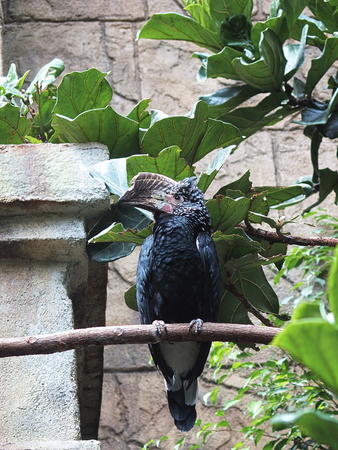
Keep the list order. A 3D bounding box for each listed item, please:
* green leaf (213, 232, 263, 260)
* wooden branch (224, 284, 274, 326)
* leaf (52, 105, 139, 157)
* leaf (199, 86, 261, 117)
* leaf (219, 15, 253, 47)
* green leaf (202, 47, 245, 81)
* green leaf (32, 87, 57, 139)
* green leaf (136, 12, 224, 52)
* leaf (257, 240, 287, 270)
[{"bbox_3d":[0.158,0.052,4.950,0.120,0.069,0.100,0,-7,0],"label":"green leaf"},{"bbox_3d":[0.188,0.185,5.000,0.145,0.030,0.030,41,-13,0],"label":"wooden branch"},{"bbox_3d":[-0.173,-0.220,5.050,0.207,0.132,0.120,0,-7,0],"label":"leaf"},{"bbox_3d":[0.146,-0.296,5.100,0.147,0.062,0.120,-15,-7,-2],"label":"leaf"},{"bbox_3d":[0.158,-0.462,5.100,0.081,0.076,0.080,0,-7,0],"label":"leaf"},{"bbox_3d":[0.127,-0.376,5.000,0.098,0.068,0.070,0,-10,0],"label":"green leaf"},{"bbox_3d":[-0.296,-0.267,5.100,0.057,0.115,0.060,0,-10,0],"label":"green leaf"},{"bbox_3d":[0.025,-0.458,5.100,0.204,0.077,0.110,0,-10,0],"label":"green leaf"},{"bbox_3d":[0.241,0.072,5.050,0.071,0.061,0.060,0,-10,0],"label":"leaf"}]

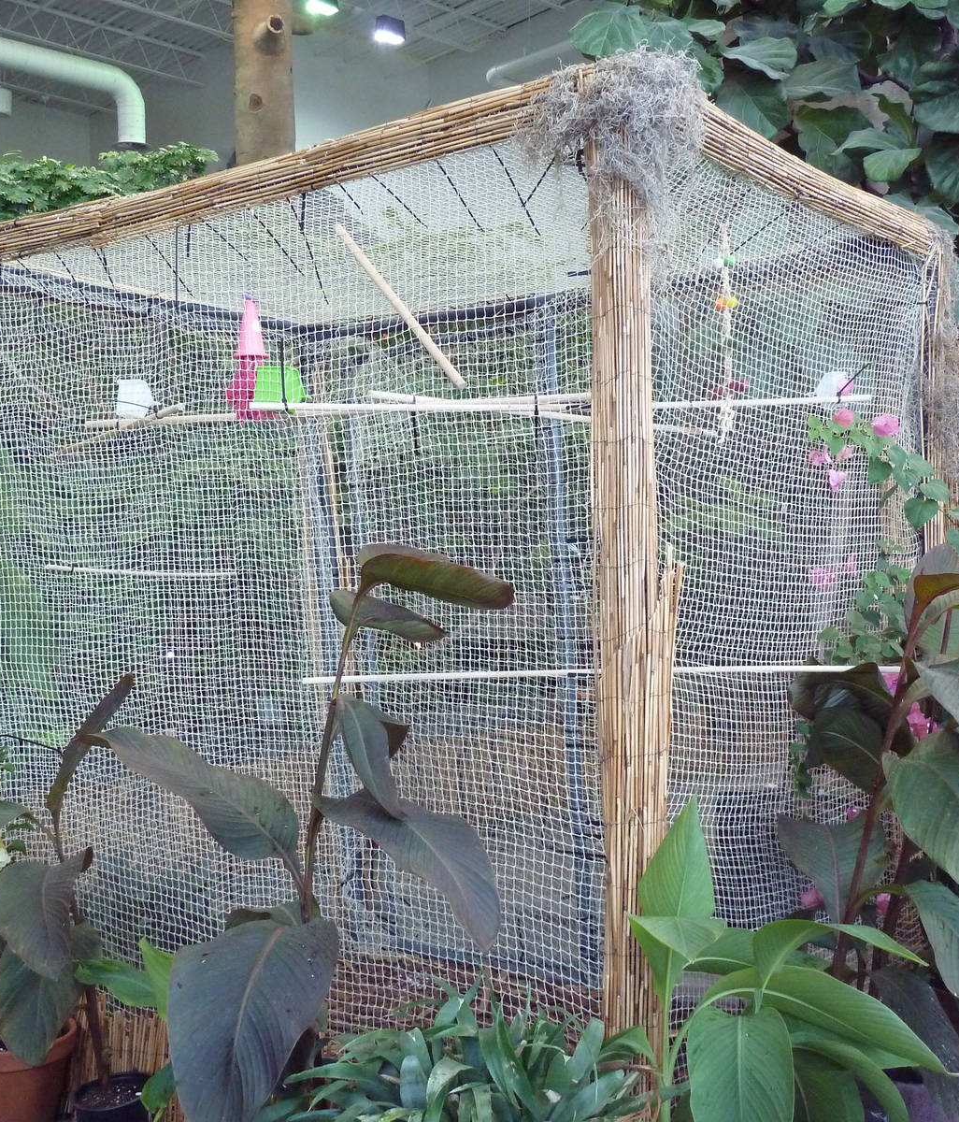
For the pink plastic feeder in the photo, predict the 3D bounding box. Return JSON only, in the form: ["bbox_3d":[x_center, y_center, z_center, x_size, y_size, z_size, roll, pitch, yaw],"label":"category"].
[{"bbox_3d":[-0.710,-0.624,4.630,0.140,0.380,0.140,-1,1,-6],"label":"pink plastic feeder"}]

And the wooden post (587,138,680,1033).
[{"bbox_3d":[0.312,0.194,3.120,0.140,2.200,0.125,-1,1,9],"label":"wooden post"}]

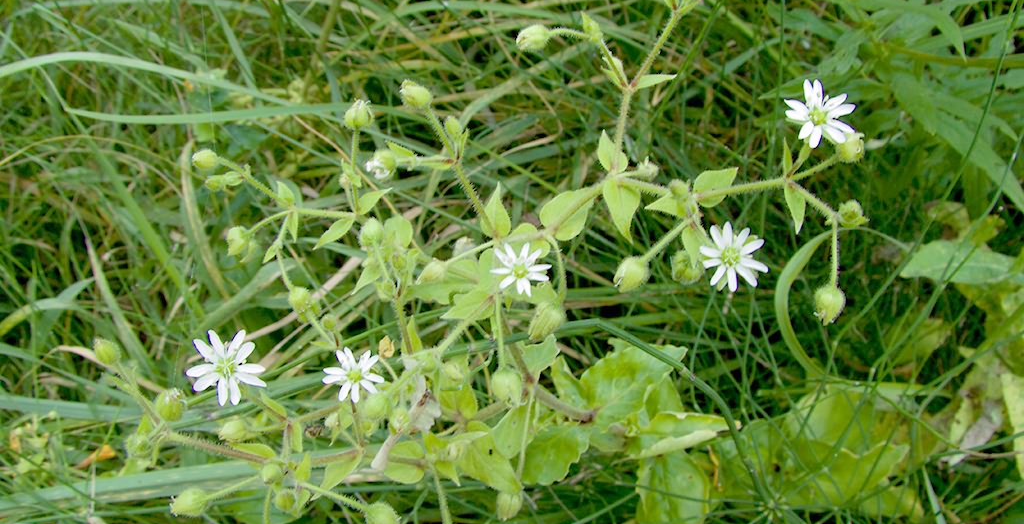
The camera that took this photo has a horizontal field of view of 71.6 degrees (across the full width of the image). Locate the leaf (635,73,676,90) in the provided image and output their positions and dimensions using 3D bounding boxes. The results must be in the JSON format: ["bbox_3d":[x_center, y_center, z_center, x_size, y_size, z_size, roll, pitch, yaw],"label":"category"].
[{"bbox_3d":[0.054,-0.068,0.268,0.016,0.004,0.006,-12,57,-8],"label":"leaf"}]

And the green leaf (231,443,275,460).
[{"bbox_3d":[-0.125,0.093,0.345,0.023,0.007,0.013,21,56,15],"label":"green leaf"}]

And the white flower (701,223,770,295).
[{"bbox_3d":[0.070,-0.001,0.222,0.022,0.007,0.022,0,77,10],"label":"white flower"}]

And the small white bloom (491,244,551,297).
[{"bbox_3d":[0.003,0.002,0.235,0.020,0.008,0.019,0,66,3],"label":"small white bloom"}]

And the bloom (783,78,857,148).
[{"bbox_3d":[0.097,-0.047,0.224,0.022,0.008,0.022,0,71,10],"label":"bloom"}]

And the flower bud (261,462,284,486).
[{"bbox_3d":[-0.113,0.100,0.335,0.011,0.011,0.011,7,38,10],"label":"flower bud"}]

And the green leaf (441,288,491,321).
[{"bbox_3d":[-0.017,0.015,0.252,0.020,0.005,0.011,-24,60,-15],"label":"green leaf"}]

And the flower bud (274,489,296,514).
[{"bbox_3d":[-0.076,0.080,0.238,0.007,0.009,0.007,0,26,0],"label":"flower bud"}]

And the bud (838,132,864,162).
[{"bbox_3d":[0.114,-0.039,0.240,0.009,0.011,0.009,34,18,-1],"label":"bud"}]

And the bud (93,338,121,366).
[{"bbox_3d":[-0.126,0.028,0.220,0.008,0.009,0.008,-32,12,0],"label":"bud"}]

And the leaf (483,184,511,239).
[{"bbox_3d":[-0.005,-0.017,0.236,0.010,0.004,0.018,0,76,0],"label":"leaf"}]

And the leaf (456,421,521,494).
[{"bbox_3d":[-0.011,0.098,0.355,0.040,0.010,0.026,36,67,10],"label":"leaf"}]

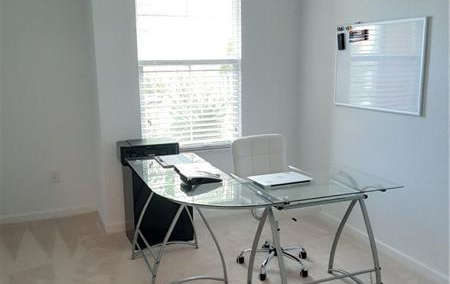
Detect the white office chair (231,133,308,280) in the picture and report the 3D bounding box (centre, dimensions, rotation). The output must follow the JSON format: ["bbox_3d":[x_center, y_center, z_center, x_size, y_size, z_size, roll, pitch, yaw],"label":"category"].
[{"bbox_3d":[0.371,0.450,3.309,0.570,0.960,0.590,-6,12,-26],"label":"white office chair"}]

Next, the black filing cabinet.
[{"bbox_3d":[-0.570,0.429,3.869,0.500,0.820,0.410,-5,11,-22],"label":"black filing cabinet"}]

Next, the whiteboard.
[{"bbox_3d":[1.157,-0.589,3.515,0.025,0.672,0.910,-6,12,-26],"label":"whiteboard"}]

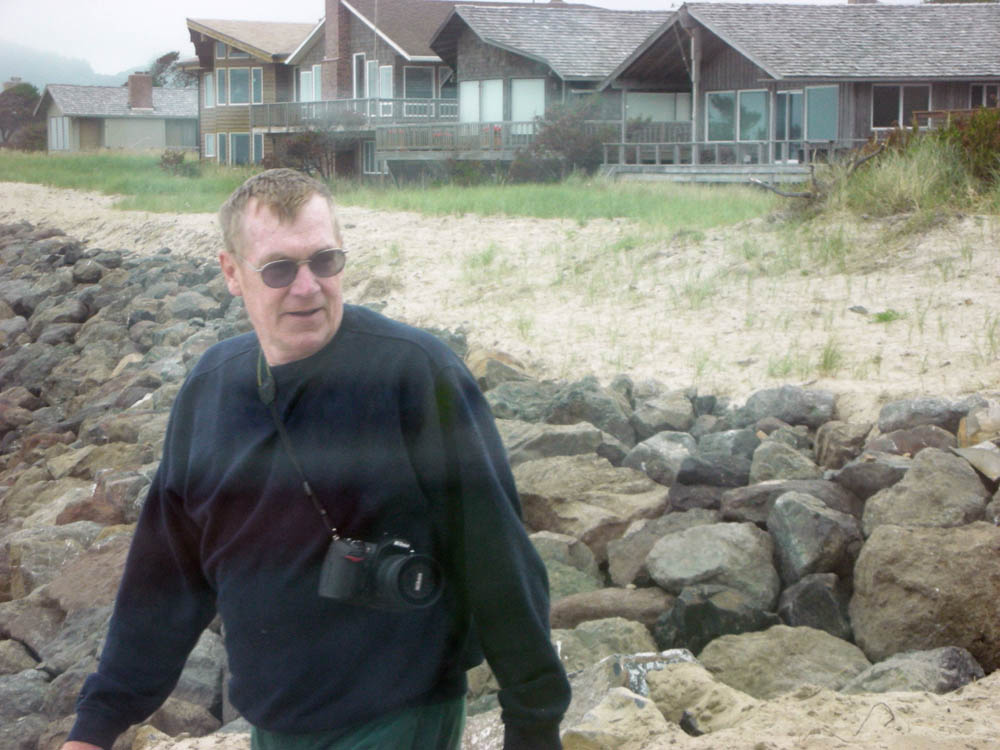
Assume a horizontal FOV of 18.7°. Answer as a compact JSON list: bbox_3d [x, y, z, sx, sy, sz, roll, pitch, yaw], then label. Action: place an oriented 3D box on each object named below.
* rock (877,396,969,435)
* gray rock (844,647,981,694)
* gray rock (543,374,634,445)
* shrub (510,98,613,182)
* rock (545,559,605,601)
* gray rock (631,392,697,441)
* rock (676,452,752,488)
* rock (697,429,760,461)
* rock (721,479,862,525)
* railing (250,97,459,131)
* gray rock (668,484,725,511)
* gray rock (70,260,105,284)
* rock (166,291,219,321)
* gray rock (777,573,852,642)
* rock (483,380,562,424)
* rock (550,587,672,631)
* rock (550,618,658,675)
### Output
[{"bbox_3d":[2.229,0.214,16.000,0.490,0.230,0.380,0,4,0],"label":"rock"},{"bbox_3d":[1.391,1.004,10.200,0.470,0.210,0.400,0,4,0],"label":"gray rock"},{"bbox_3d":[0.504,0.198,16.900,0.520,0.380,0.420,0,5,0],"label":"gray rock"},{"bbox_3d":[1.865,-7.112,92.000,3.100,2.500,2.600,0,4,0],"label":"shrub"},{"bbox_3d":[0.296,0.836,12.400,0.280,0.200,0.260,0,4,0],"label":"rock"},{"bbox_3d":[0.916,0.234,17.100,0.370,0.280,0.320,0,5,0],"label":"gray rock"},{"bbox_3d":[1.139,0.512,16.100,0.410,0.210,0.340,0,4,0],"label":"rock"},{"bbox_3d":[1.311,0.422,17.400,0.380,0.240,0.340,0,4,0],"label":"rock"},{"bbox_3d":[1.355,0.597,14.100,0.660,0.260,0.420,0,4,0],"label":"rock"},{"bbox_3d":[-5.760,-10.132,118.200,3.300,1.150,14.000,-2,4,-23],"label":"railing"},{"bbox_3d":[0.917,0.582,14.300,0.310,0.180,0.280,0,4,0],"label":"gray rock"},{"bbox_3d":[-5.440,-1.365,40.000,0.450,0.330,0.400,0,4,0],"label":"gray rock"},{"bbox_3d":[-3.233,-0.733,32.000,0.570,0.330,0.460,0,4,0],"label":"rock"},{"bbox_3d":[1.130,0.846,10.900,0.290,0.270,0.290,0,5,0],"label":"gray rock"},{"bbox_3d":[0.138,0.155,17.800,0.460,0.270,0.360,0,5,0],"label":"rock"},{"bbox_3d":[0.408,0.877,11.300,0.460,0.200,0.340,0,4,0],"label":"rock"},{"bbox_3d":[0.365,0.956,10.600,0.380,0.240,0.340,0,4,0],"label":"rock"}]

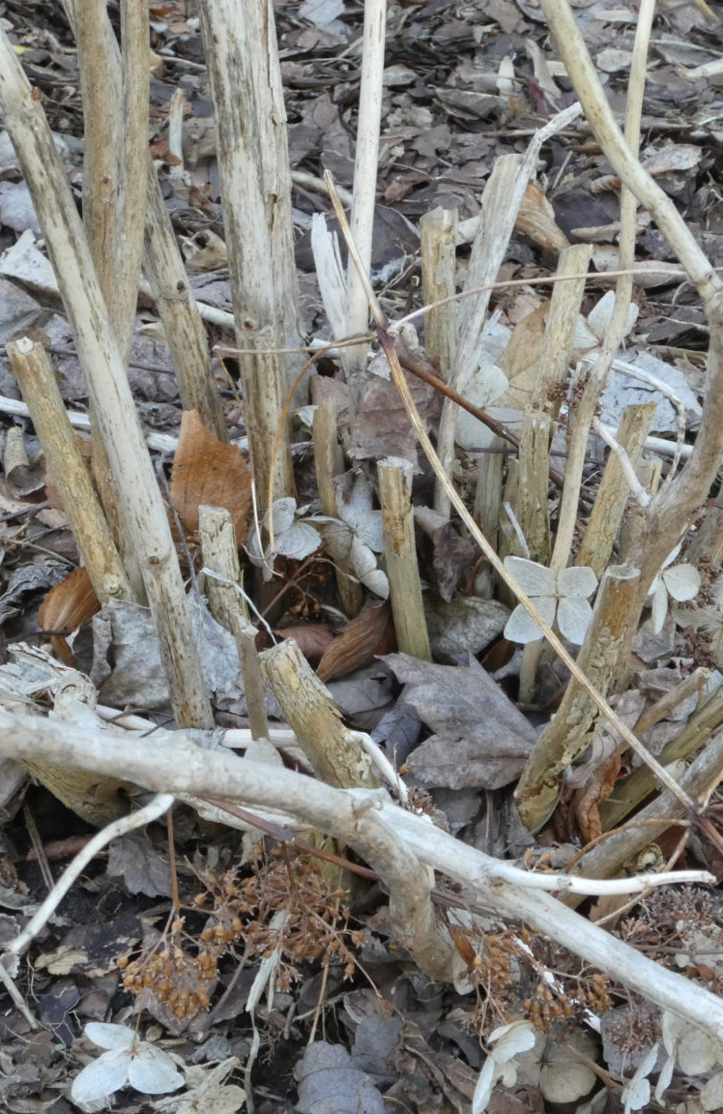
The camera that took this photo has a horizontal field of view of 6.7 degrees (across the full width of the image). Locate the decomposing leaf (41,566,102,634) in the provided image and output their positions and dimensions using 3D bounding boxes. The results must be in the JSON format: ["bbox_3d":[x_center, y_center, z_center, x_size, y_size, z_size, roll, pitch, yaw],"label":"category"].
[{"bbox_3d":[-0.084,0.013,1.765,0.014,0.016,0.017,19,35,30],"label":"decomposing leaf"}]

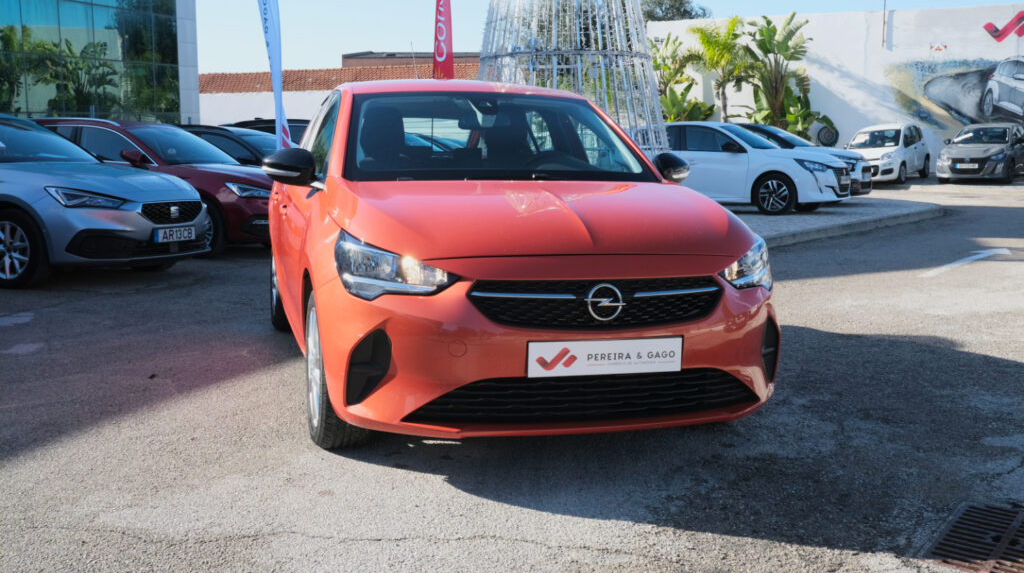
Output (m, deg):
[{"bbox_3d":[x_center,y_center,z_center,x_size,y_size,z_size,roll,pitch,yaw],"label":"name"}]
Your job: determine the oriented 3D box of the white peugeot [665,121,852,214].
[{"bbox_3d":[3.409,-1.955,17.132,4.055,1.435,1.850,5,9,32],"label":"white peugeot"}]

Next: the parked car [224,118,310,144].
[{"bbox_3d":[-2.944,-1.996,17.720,4.330,1.570,1.850,3,8,19],"label":"parked car"}]

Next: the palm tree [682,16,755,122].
[{"bbox_3d":[5.871,-5.440,30.044,2.100,4.480,2.000,2,8,11],"label":"palm tree"}]

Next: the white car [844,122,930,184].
[{"bbox_3d":[10.440,-3.729,29.361,1.740,1.560,3.660,6,9,36],"label":"white car"}]

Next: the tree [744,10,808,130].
[{"bbox_3d":[7.522,-5.488,30.036,2.000,4.600,1.800,2,8,14],"label":"tree"}]

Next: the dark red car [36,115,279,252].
[{"bbox_3d":[-4.377,-1.205,12.247,4.600,1.460,1.880,4,8,19],"label":"dark red car"}]

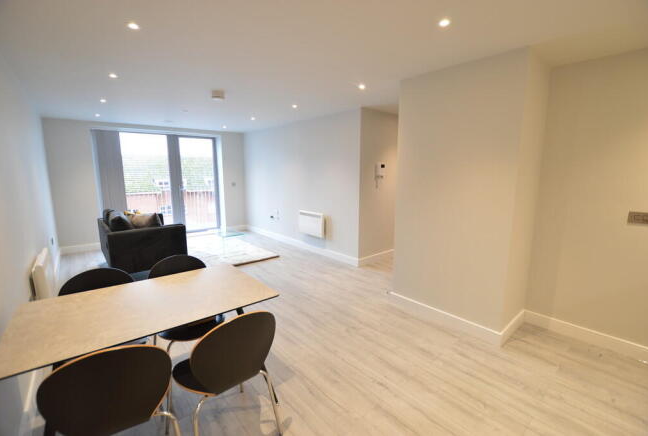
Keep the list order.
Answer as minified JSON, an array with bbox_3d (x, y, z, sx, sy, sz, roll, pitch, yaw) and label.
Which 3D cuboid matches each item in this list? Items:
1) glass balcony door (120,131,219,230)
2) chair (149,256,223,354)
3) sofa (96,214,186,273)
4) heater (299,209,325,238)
[{"bbox_3d":[-3.429,-0.732,6.273,1.920,2.230,0.100,-7,11,-37],"label":"glass balcony door"},{"bbox_3d":[-0.978,0.757,2.004,0.480,0.840,0.580,-7,11,-36],"label":"chair"},{"bbox_3d":[-3.155,0.342,4.707,0.970,0.820,1.840,-8,12,-41],"label":"sofa"},{"bbox_3d":[-0.197,0.115,5.081,0.095,0.430,0.690,-8,12,-41],"label":"heater"}]

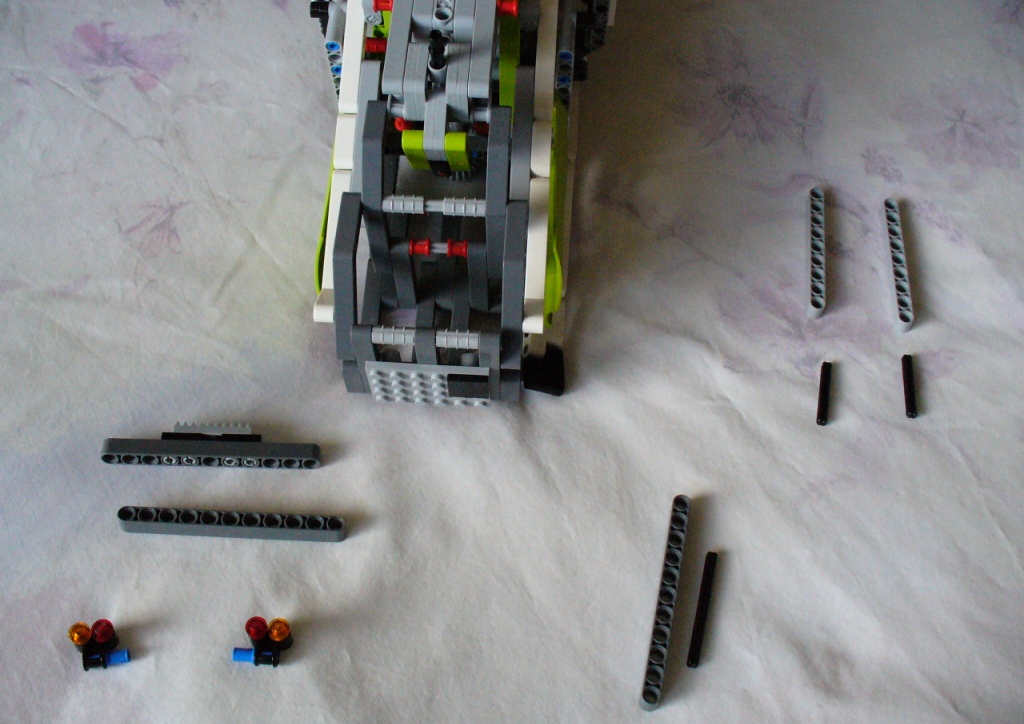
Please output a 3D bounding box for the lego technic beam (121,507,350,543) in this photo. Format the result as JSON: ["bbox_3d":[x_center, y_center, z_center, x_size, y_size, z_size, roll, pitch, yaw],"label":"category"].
[{"bbox_3d":[-0.109,0.063,0.426,0.087,0.008,0.007,3,59,-3],"label":"lego technic beam"}]

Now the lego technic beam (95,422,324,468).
[{"bbox_3d":[-0.121,0.033,0.444,0.087,0.008,0.016,2,59,-4],"label":"lego technic beam"}]

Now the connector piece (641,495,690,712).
[{"bbox_3d":[0.060,0.092,0.426,0.007,0.008,0.087,14,59,3],"label":"connector piece"}]

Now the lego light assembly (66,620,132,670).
[{"bbox_3d":[-0.145,0.100,0.386,0.020,0.012,0.016,-5,59,-7],"label":"lego light assembly"}]

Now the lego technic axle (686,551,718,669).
[{"bbox_3d":[0.074,0.096,0.427,0.005,0.005,0.048,14,59,3],"label":"lego technic axle"}]

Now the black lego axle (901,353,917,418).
[{"bbox_3d":[0.181,0.011,0.498,0.005,0.005,0.032,9,56,0],"label":"black lego axle"}]

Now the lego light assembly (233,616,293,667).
[{"bbox_3d":[-0.092,0.104,0.401,0.020,0.012,0.016,5,59,-3],"label":"lego light assembly"}]

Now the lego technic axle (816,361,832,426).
[{"bbox_3d":[0.138,0.014,0.483,0.005,0.005,0.032,13,59,2],"label":"lego technic axle"}]

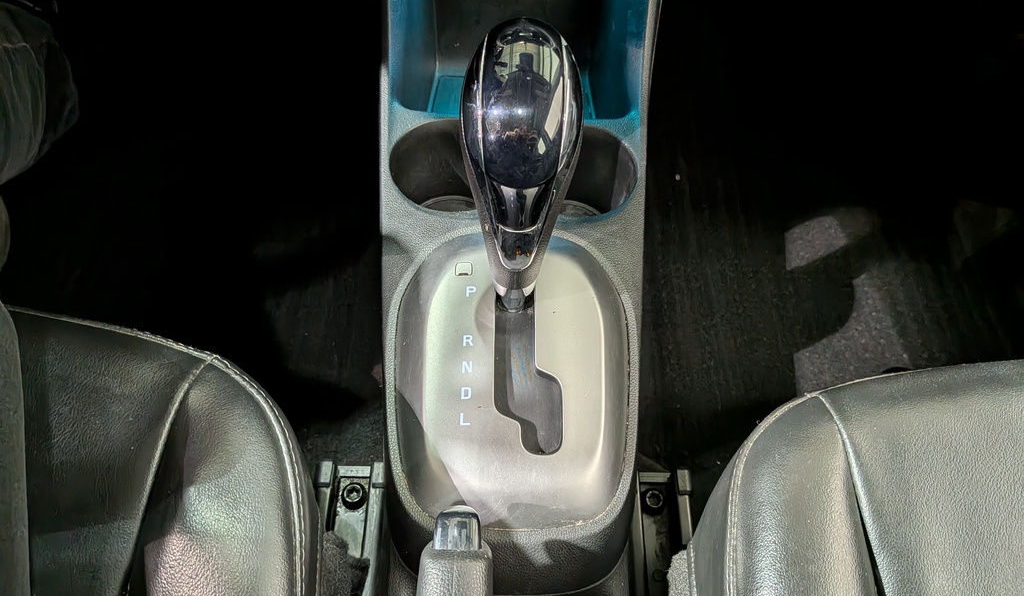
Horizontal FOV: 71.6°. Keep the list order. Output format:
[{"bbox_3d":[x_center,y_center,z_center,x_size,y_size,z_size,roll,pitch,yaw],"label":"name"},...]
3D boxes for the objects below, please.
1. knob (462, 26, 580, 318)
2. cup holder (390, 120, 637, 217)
[{"bbox_3d":[0.005,-0.051,0.328,0.054,0.143,0.052,2,39,-2],"label":"knob"},{"bbox_3d":[0.000,-0.060,0.460,0.149,0.070,0.078,2,58,-2],"label":"cup holder"}]

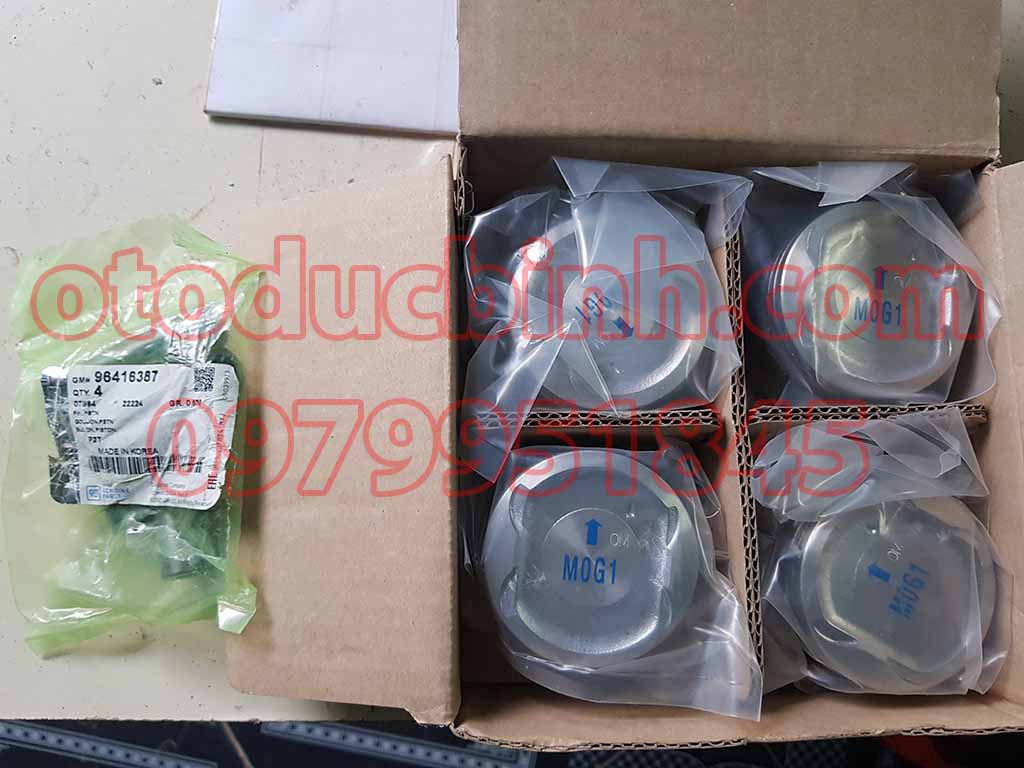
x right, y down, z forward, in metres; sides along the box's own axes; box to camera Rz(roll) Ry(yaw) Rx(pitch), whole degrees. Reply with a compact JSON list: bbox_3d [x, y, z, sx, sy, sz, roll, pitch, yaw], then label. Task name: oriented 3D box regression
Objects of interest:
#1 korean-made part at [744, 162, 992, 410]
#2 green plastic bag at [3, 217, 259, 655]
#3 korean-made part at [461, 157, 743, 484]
[{"bbox_3d":[0.139,-0.035,0.328,0.096,0.067,0.093,0,83,-6],"label":"korean-made part"},{"bbox_3d":[-0.155,0.018,0.312,0.095,0.033,0.171,0,83,-6],"label":"green plastic bag"},{"bbox_3d":[0.032,-0.027,0.315,0.104,0.068,0.106,0,83,-6],"label":"korean-made part"}]

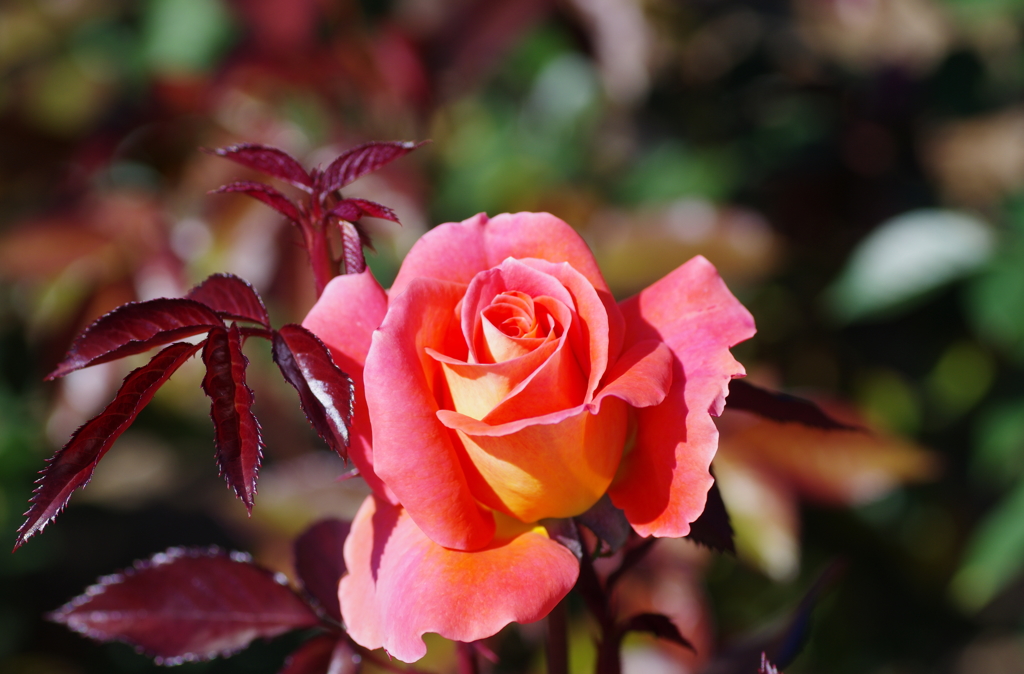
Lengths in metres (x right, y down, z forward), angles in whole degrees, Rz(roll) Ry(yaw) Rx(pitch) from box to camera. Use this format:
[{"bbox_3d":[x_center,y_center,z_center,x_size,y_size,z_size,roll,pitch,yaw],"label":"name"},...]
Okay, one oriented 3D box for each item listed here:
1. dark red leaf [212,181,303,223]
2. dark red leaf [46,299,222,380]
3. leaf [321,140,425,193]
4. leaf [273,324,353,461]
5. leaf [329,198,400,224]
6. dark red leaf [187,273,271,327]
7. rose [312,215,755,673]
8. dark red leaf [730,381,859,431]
[{"bbox_3d":[-0.059,-0.032,0.894,0.022,0.005,0.010,19,37,-8],"label":"dark red leaf"},{"bbox_3d":[-0.087,0.000,0.874,0.042,0.008,0.016,-16,37,3],"label":"dark red leaf"},{"bbox_3d":[-0.032,-0.040,0.899,0.027,0.005,0.011,-24,41,6],"label":"leaf"},{"bbox_3d":[-0.045,0.012,0.867,0.017,0.007,0.037,-19,64,-20],"label":"leaf"},{"bbox_3d":[-0.034,-0.029,0.892,0.018,0.005,0.009,10,36,19],"label":"leaf"},{"bbox_3d":[-0.066,-0.008,0.889,0.018,0.007,0.033,-23,25,-33],"label":"dark red leaf"},{"bbox_3d":[0.004,0.023,0.880,0.102,0.088,0.085,1,22,2],"label":"rose"},{"bbox_3d":[0.064,0.016,0.912,0.043,0.006,0.018,14,23,-7],"label":"dark red leaf"}]

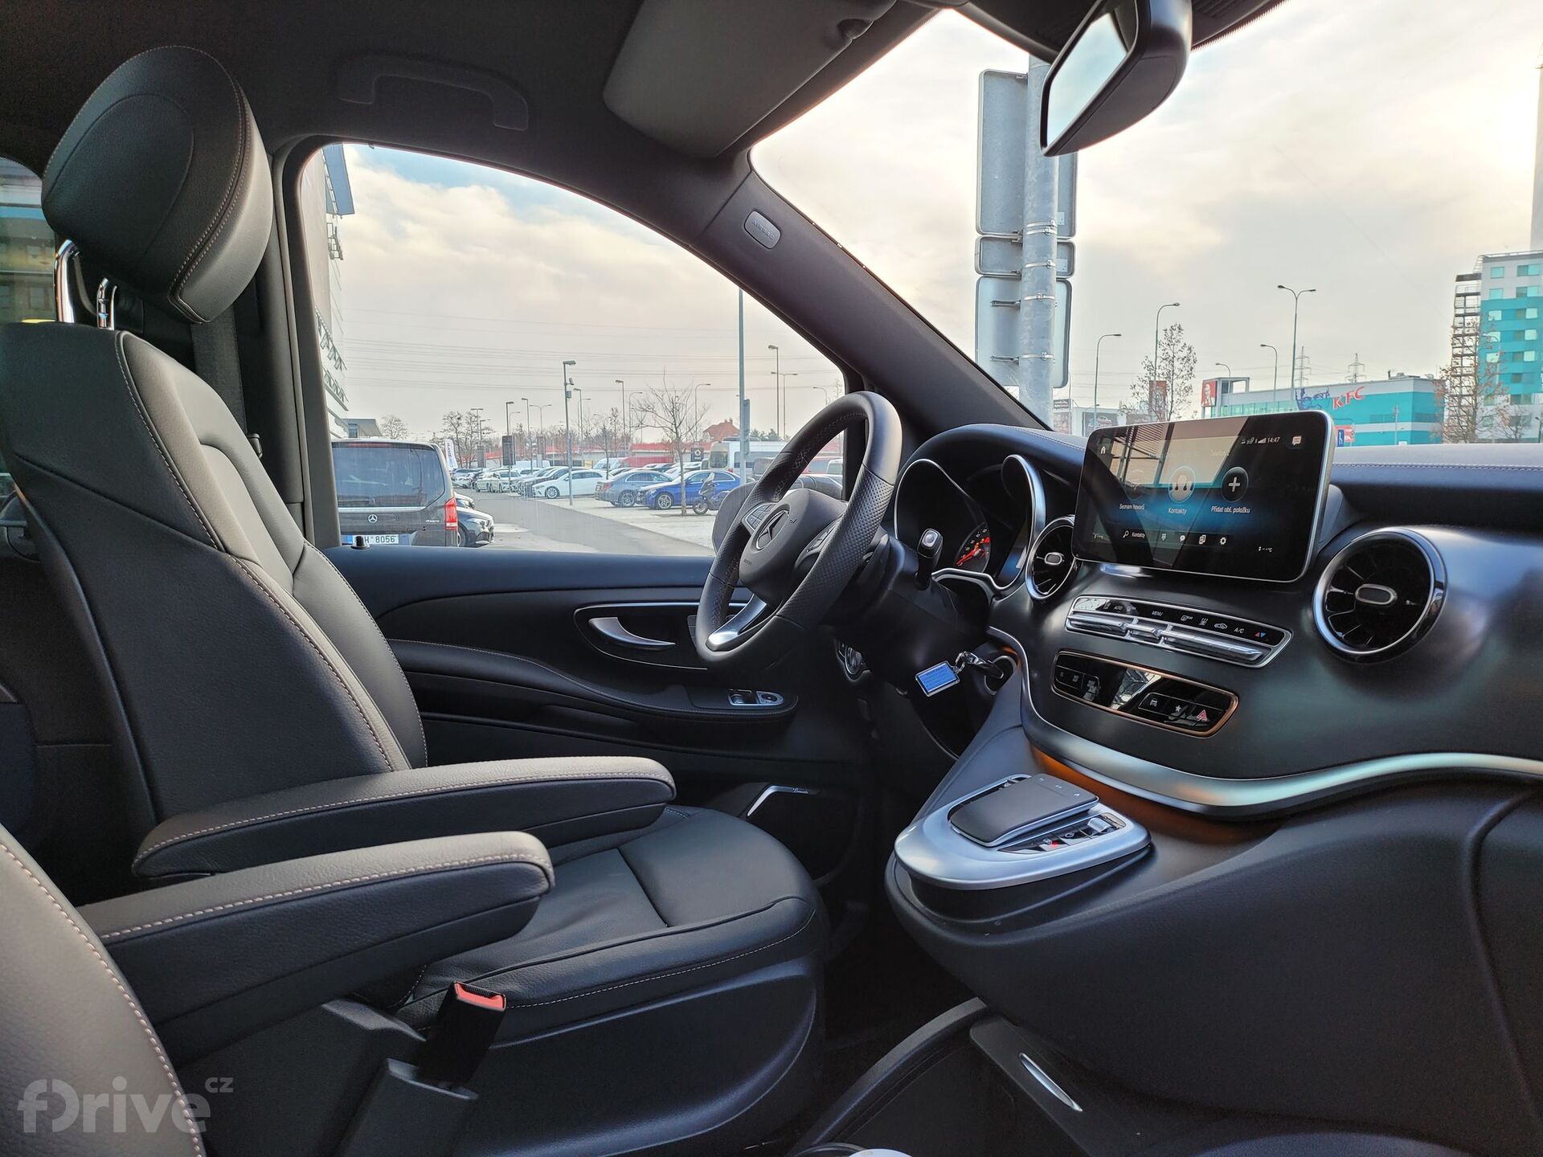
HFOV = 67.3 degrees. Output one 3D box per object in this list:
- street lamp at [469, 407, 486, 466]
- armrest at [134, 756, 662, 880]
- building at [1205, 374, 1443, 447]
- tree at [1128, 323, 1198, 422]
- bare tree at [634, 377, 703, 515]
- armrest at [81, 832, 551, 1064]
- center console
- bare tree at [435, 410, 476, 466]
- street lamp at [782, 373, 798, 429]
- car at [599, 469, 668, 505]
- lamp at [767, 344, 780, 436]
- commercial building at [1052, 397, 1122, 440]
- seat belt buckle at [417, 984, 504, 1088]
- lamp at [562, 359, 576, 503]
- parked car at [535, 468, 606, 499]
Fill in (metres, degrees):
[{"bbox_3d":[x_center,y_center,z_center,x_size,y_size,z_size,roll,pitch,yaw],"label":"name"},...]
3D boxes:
[{"bbox_3d":[-33.091,-15.005,130.137,1.350,8.000,0.300,-3,6,-25],"label":"street lamp"},{"bbox_3d":[-0.266,0.182,0.876,0.380,0.065,0.072,-3,6,-26],"label":"armrest"},{"bbox_3d":[51.010,-13.920,106.594,7.000,7.500,20.000,-4,7,-30],"label":"building"},{"bbox_3d":[16.115,-7.314,47.657,2.900,6.130,2.900,1,7,18],"label":"tree"},{"bbox_3d":[-3.282,-4.311,37.412,2.500,4.500,2.500,0,6,0],"label":"bare tree"},{"bbox_3d":[-0.316,0.205,0.631,0.380,0.080,0.075,-3,6,-23],"label":"armrest"},{"bbox_3d":[0.183,0.215,0.916,0.190,0.065,0.180,-9,8,-23],"label":"center console"},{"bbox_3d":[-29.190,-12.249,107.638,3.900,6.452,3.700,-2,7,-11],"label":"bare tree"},{"bbox_3d":[1.605,-15.826,121.033,2.800,11.000,0.350,-3,6,-25],"label":"street lamp"},{"bbox_3d":[-4.574,-3.595,45.842,4.690,1.440,1.810,-3,6,-23],"label":"car"},{"bbox_3d":[0.115,-8.643,63.379,0.750,8.000,0.250,-3,6,-25],"label":"lamp"},{"bbox_3d":[29.618,-12.965,112.707,9.000,6.600,9.000,-3,6,-22],"label":"commercial building"},{"bbox_3d":[-0.252,0.369,0.940,0.044,0.083,0.027,23,-5,-26],"label":"seat belt buckle"},{"bbox_3d":[-8.480,-6.166,49.162,0.550,6.038,0.270,-3,7,-21],"label":"lamp"},{"bbox_3d":[-10.109,-4.791,58.900,4.450,1.470,1.820,-4,7,-26],"label":"parked car"}]

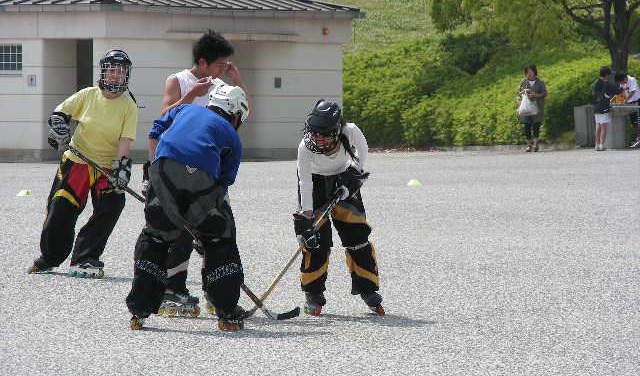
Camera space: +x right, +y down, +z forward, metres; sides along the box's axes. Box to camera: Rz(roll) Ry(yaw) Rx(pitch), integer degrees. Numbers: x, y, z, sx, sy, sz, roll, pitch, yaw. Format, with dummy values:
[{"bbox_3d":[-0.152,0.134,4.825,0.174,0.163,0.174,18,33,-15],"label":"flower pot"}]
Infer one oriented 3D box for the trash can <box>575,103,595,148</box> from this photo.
[{"bbox_3d":[4.920,-1.150,78.500,0.450,0.790,0.450,0,1,6],"label":"trash can"}]

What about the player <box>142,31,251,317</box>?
[{"bbox_3d":[-0.730,-0.090,26.400,0.520,1.770,0.580,2,2,38],"label":"player"}]

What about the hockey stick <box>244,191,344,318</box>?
[{"bbox_3d":[-0.174,0.382,26.000,0.220,1.250,0.070,38,5,0],"label":"hockey stick"}]

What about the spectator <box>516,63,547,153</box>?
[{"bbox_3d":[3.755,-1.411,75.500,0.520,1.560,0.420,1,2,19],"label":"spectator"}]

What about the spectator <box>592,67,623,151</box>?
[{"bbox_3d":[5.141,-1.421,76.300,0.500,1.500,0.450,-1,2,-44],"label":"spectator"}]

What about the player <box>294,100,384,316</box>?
[{"bbox_3d":[0.120,0.126,26.100,0.560,1.340,0.680,1,2,18],"label":"player"}]

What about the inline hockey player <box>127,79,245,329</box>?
[{"bbox_3d":[-0.787,0.116,25.250,0.660,1.450,0.740,1,2,25],"label":"inline hockey player"}]

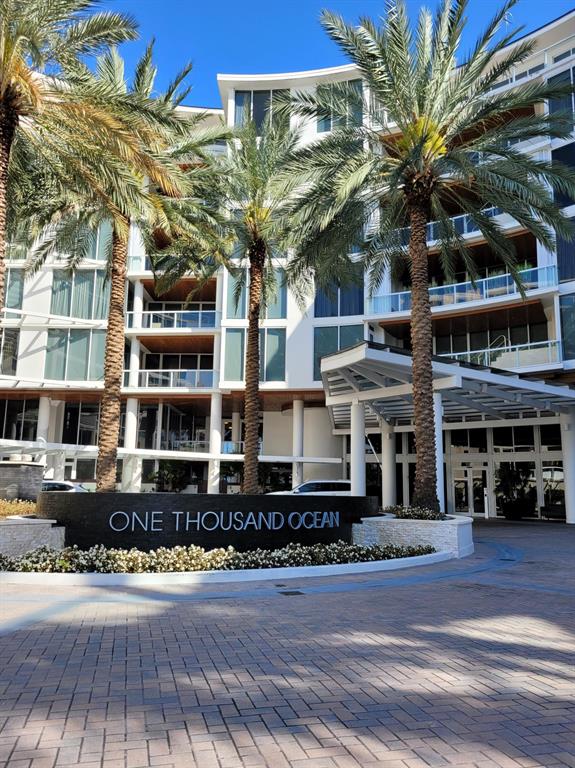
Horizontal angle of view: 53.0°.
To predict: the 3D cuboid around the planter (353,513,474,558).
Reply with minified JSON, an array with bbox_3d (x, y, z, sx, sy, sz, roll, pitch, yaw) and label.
[{"bbox_3d":[3.088,3.984,15.166,3.000,0.970,2.200,1,-9,0],"label":"planter"}]

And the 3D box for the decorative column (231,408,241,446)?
[{"bbox_3d":[-4.060,3.827,44.653,0.630,3.100,0.630,1,-9,0],"label":"decorative column"}]

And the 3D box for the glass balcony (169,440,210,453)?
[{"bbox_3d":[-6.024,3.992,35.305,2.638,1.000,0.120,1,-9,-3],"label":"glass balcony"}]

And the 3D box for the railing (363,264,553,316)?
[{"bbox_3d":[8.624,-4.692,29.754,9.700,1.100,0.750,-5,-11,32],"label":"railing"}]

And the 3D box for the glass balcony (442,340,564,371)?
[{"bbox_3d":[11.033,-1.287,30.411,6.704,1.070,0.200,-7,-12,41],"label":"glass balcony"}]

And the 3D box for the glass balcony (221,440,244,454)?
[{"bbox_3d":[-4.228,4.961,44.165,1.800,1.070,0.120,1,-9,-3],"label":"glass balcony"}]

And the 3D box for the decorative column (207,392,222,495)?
[{"bbox_3d":[-4.364,4.081,34.683,0.680,6.800,0.680,1,-9,0],"label":"decorative column"}]

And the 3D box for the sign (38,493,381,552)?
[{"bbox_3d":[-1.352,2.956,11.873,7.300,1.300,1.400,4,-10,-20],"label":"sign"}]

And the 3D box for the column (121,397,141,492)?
[{"bbox_3d":[-9.230,3.892,33.690,0.720,6.208,0.720,1,-9,0],"label":"column"}]

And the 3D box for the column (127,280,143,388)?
[{"bbox_3d":[-9.165,-3.052,34.941,0.550,6.729,0.550,1,-9,0],"label":"column"}]

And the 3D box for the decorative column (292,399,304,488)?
[{"bbox_3d":[0.573,4.019,33.292,0.630,6.365,0.630,1,-9,0],"label":"decorative column"}]

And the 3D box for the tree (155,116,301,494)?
[{"bbox_3d":[-1.955,-2.911,22.247,6.200,15.000,6.200,1,-9,0],"label":"tree"}]

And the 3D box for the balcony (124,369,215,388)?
[{"bbox_3d":[-7.044,-0.311,33.987,5.400,1.106,0.150,0,-9,5],"label":"balcony"}]

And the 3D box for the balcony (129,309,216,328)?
[{"bbox_3d":[-7.240,-3.925,35.567,6.000,1.080,0.120,1,-9,2],"label":"balcony"}]

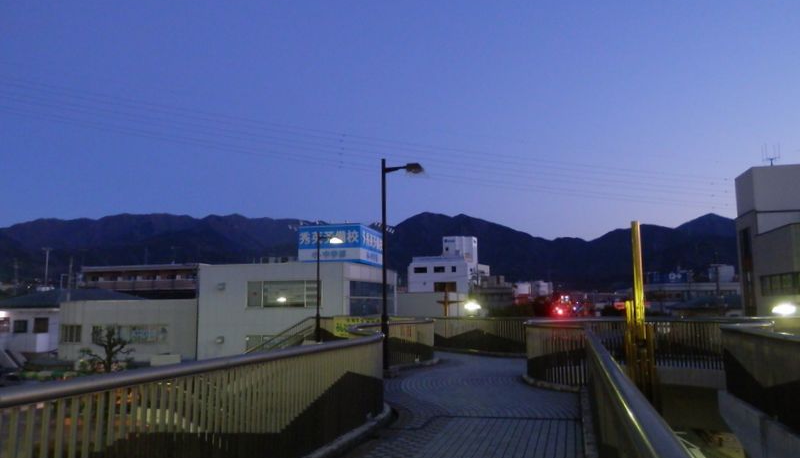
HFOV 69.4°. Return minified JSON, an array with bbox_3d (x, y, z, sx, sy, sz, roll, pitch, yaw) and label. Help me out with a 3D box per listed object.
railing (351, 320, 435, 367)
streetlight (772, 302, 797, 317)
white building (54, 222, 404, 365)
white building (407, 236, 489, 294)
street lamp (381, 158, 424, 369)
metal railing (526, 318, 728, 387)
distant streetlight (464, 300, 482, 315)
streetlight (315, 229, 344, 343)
[{"bbox_3d":[0.124,2.774,13.551,0.600,1.180,4.400,-4,-8,21],"label":"railing"},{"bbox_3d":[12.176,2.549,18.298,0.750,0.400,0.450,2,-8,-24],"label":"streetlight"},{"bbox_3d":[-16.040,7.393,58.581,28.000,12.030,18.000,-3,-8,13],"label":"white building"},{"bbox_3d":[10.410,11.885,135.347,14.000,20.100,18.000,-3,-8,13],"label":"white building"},{"bbox_3d":[0.056,0.766,13.739,0.950,5.030,0.260,-2,-8,8],"label":"street lamp"},{"bbox_3d":[4.842,2.566,12.560,4.200,1.200,2.200,-3,-8,17],"label":"metal railing"},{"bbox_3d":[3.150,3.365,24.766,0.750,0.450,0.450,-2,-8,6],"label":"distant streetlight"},{"bbox_3d":[-3.168,2.492,25.300,0.950,4.770,0.280,-2,-8,8],"label":"streetlight"}]

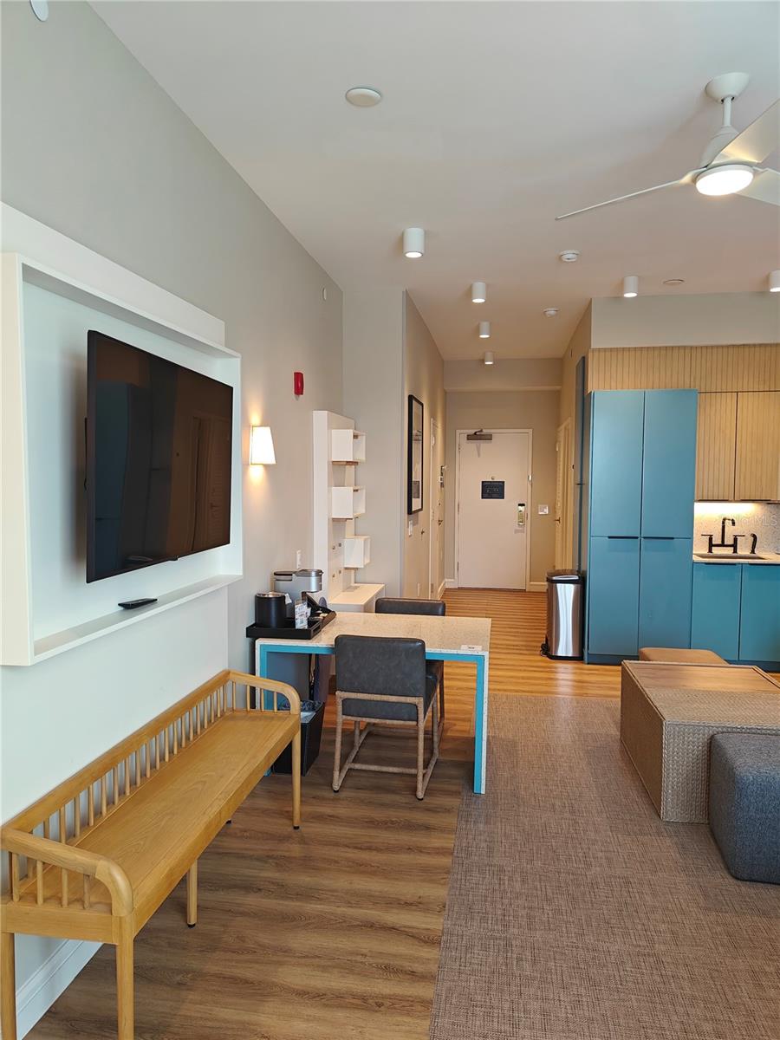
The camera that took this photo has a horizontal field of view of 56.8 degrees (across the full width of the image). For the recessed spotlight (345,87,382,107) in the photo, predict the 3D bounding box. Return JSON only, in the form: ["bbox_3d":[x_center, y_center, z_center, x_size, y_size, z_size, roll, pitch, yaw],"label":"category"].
[{"bbox_3d":[-0.107,-1.698,2.905,0.143,0.020,0.143,0,4,0],"label":"recessed spotlight"}]

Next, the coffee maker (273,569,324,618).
[{"bbox_3d":[-0.554,0.440,4.368,0.288,0.291,0.125,1,4,9],"label":"coffee maker"}]

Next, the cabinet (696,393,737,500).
[{"bbox_3d":[2.759,-0.633,6.268,0.381,0.915,0.340,1,4,9],"label":"cabinet"}]

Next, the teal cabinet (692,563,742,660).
[{"bbox_3d":[2.728,0.758,6.216,0.382,0.820,0.600,1,4,9],"label":"teal cabinet"}]

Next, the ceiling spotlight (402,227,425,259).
[{"bbox_3d":[0.153,-1.740,4.540,0.130,0.148,0.130,1,4,9],"label":"ceiling spotlight"}]

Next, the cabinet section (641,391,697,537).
[{"bbox_3d":[2.285,-0.468,6.087,0.398,1.190,0.590,1,4,9],"label":"cabinet section"}]

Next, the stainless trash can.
[{"bbox_3d":[1.543,0.848,6.425,0.360,0.720,0.340,1,4,9],"label":"stainless trash can"}]

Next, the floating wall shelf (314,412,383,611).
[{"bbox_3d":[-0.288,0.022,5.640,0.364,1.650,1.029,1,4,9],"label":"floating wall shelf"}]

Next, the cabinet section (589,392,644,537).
[{"bbox_3d":[1.891,-0.474,6.149,0.398,1.190,0.590,1,4,9],"label":"cabinet section"}]

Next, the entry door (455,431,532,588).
[{"bbox_3d":[1.430,-0.130,9.982,1.004,2.203,0.060,1,4,9],"label":"entry door"}]

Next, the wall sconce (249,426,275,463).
[{"bbox_3d":[-0.675,-0.406,3.957,0.110,0.212,0.180,1,4,9],"label":"wall sconce"}]

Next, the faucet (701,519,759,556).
[{"bbox_3d":[2.973,0.151,6.285,0.470,0.323,0.210,1,4,9],"label":"faucet"}]

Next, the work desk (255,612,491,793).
[{"bbox_3d":[-0.042,0.987,4.139,1.215,0.726,0.842,1,4,9],"label":"work desk"}]

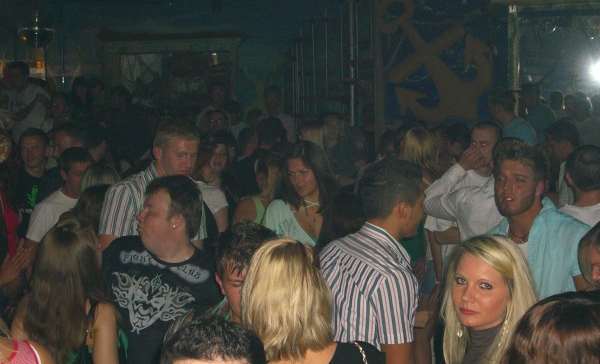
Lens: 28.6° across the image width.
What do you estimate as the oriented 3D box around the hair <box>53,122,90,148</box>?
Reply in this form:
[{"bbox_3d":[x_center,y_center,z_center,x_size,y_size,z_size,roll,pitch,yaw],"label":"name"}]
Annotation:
[{"bbox_3d":[-1.183,-0.246,6.100,0.185,0.145,0.190,4,9,33],"label":"hair"}]

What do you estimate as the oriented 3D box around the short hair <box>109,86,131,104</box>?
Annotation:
[{"bbox_3d":[-1.363,-0.661,8.900,0.165,0.145,0.180,2,8,20],"label":"short hair"}]

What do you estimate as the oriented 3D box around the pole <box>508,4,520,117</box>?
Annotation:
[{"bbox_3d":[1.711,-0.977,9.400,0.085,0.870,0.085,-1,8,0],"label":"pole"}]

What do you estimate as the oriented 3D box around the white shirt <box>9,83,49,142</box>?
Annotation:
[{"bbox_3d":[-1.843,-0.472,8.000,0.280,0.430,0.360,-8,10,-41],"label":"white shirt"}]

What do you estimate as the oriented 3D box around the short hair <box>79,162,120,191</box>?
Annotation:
[{"bbox_3d":[-0.863,-0.024,5.100,0.175,0.150,0.180,0,8,11],"label":"short hair"}]

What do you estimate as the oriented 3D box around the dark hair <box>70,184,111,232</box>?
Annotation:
[{"bbox_3d":[-0.832,0.102,4.700,0.170,0.200,0.190,0,8,11],"label":"dark hair"}]

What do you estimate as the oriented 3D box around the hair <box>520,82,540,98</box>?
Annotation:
[{"bbox_3d":[1.741,-0.699,8.900,0.175,0.130,0.160,-6,9,-30],"label":"hair"}]

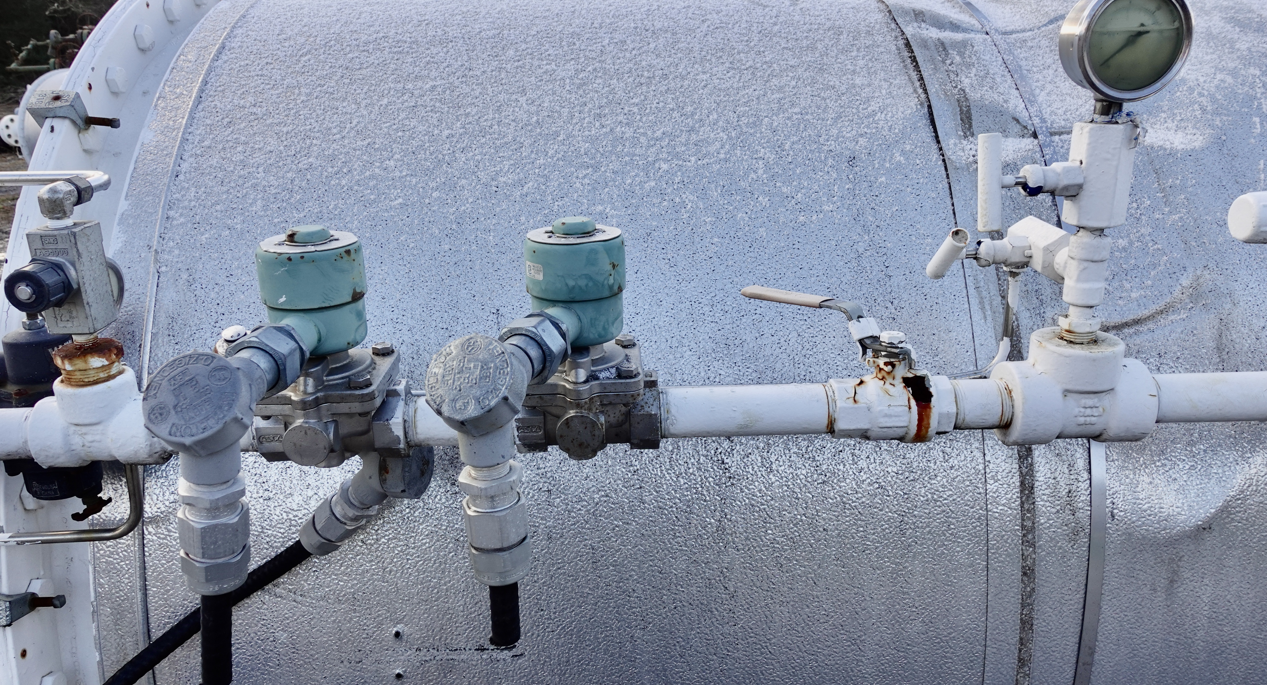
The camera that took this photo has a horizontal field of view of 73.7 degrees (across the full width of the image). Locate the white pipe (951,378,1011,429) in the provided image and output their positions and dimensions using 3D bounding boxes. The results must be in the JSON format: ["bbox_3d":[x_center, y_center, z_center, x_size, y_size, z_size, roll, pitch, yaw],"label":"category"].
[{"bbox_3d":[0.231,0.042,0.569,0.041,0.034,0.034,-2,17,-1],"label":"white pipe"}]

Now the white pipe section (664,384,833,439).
[{"bbox_3d":[0.074,0.046,0.565,0.115,0.034,0.034,-2,17,-1],"label":"white pipe section"}]

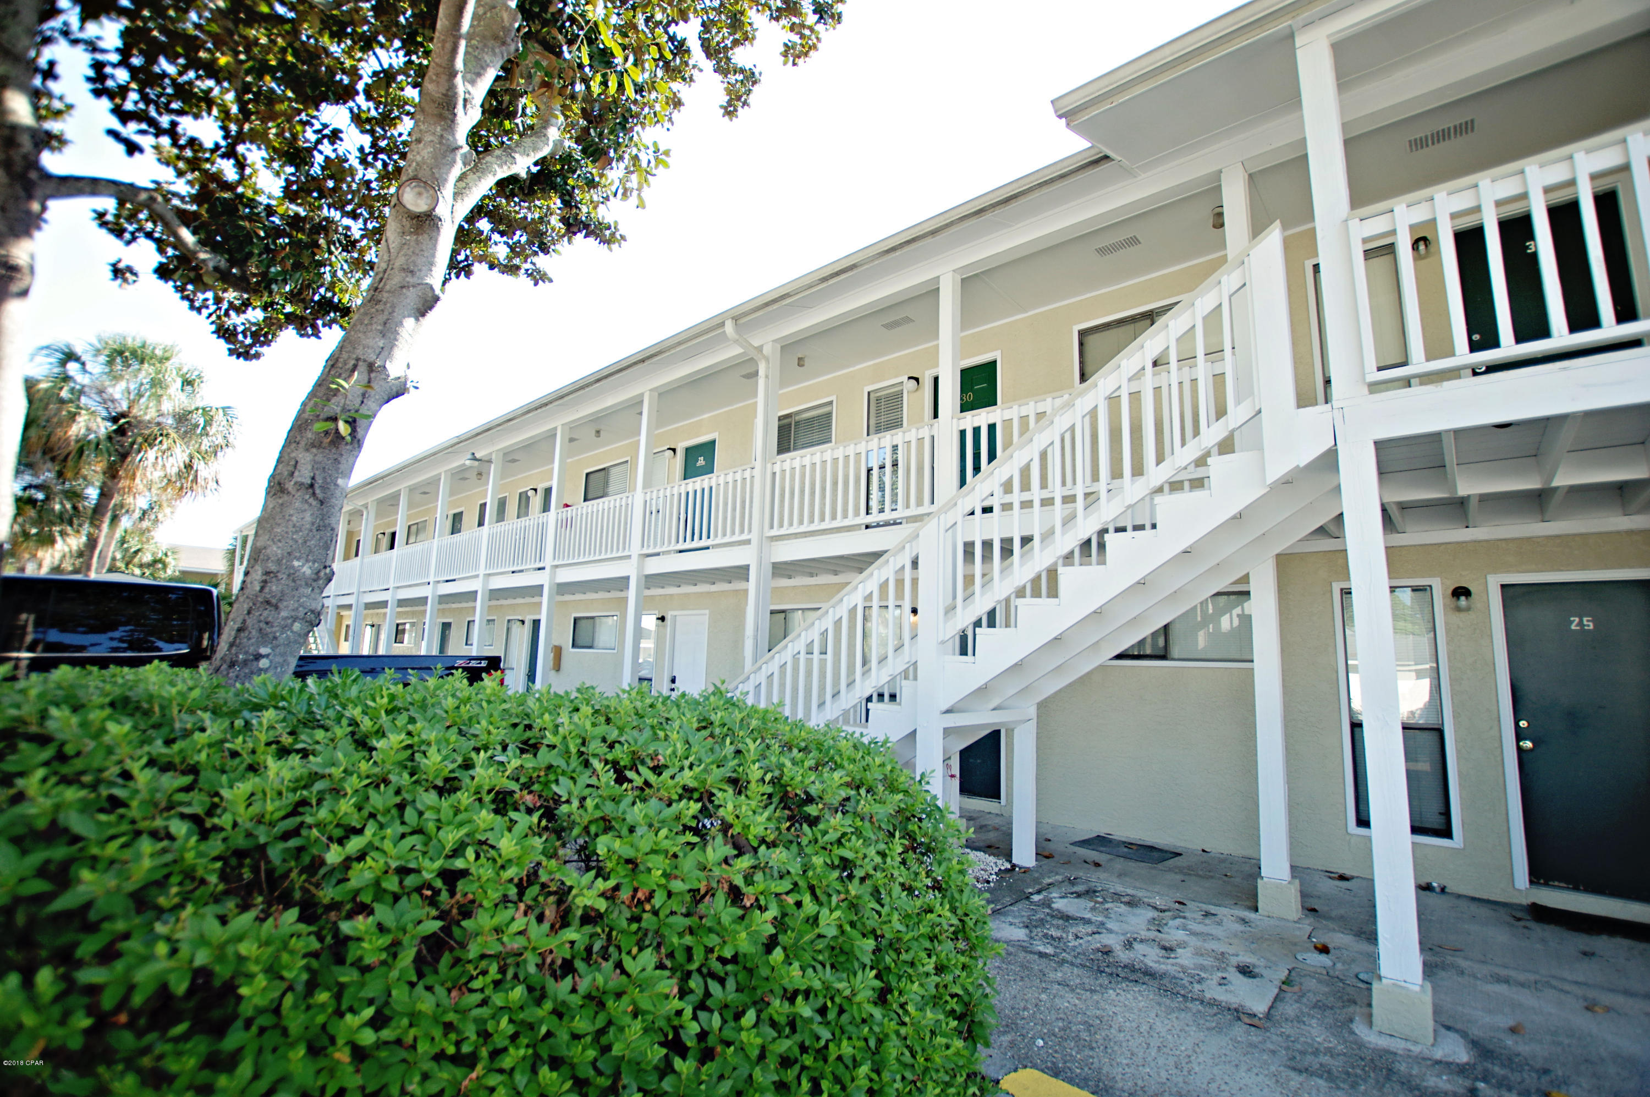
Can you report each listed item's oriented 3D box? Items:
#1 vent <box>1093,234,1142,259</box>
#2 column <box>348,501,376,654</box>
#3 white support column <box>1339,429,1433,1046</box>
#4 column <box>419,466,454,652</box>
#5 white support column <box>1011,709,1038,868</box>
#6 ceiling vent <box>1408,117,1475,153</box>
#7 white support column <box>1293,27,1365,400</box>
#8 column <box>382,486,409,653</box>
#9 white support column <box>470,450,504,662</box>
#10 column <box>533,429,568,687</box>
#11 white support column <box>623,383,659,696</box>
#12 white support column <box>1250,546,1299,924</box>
[{"bbox_3d":[2.684,-2.758,6.281,0.380,0.025,0.170,-6,-11,41],"label":"vent"},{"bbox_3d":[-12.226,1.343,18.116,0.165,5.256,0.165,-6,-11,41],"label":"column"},{"bbox_3d":[2.543,0.760,3.155,0.195,2.681,0.195,-6,-11,41],"label":"white support column"},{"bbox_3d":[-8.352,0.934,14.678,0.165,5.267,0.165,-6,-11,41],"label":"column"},{"bbox_3d":[1.584,1.883,5.461,0.150,1.170,0.110,-6,-11,41],"label":"white support column"},{"bbox_3d":[4.368,-2.913,4.867,0.380,0.025,0.170,-6,-11,41],"label":"ceiling vent"},{"bbox_3d":[2.609,-1.733,3.537,0.140,2.079,0.140,-6,-11,41],"label":"white support column"},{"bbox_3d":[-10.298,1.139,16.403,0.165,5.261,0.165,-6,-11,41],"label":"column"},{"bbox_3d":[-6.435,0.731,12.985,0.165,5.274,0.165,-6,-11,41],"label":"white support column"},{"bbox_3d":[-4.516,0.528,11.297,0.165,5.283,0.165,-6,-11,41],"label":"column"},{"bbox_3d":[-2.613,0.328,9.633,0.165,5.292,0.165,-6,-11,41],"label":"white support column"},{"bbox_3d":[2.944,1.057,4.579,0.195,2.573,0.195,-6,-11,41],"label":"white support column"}]

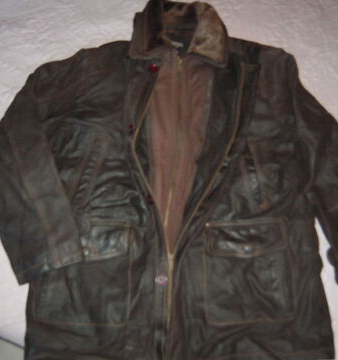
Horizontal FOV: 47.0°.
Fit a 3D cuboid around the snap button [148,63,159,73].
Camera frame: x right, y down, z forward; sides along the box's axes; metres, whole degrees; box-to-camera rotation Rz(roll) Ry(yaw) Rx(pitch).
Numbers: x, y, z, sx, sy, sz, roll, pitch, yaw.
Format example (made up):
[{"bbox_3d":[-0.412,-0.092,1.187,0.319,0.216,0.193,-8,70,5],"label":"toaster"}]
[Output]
[{"bbox_3d":[-0.041,-0.299,1.034,0.019,0.008,0.019,-1,71,0],"label":"snap button"}]

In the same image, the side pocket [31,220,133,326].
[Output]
[{"bbox_3d":[-0.189,0.200,0.862,0.212,0.025,0.219,-1,71,0],"label":"side pocket"}]

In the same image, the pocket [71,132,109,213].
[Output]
[{"bbox_3d":[-0.189,-0.022,0.939,0.034,0.015,0.202,11,71,4],"label":"pocket"}]

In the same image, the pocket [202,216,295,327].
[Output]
[{"bbox_3d":[0.177,0.199,0.862,0.195,0.025,0.219,1,71,0],"label":"pocket"}]

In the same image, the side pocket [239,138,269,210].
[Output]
[{"bbox_3d":[0.202,-0.016,0.936,0.030,0.015,0.182,-9,71,-3],"label":"side pocket"}]

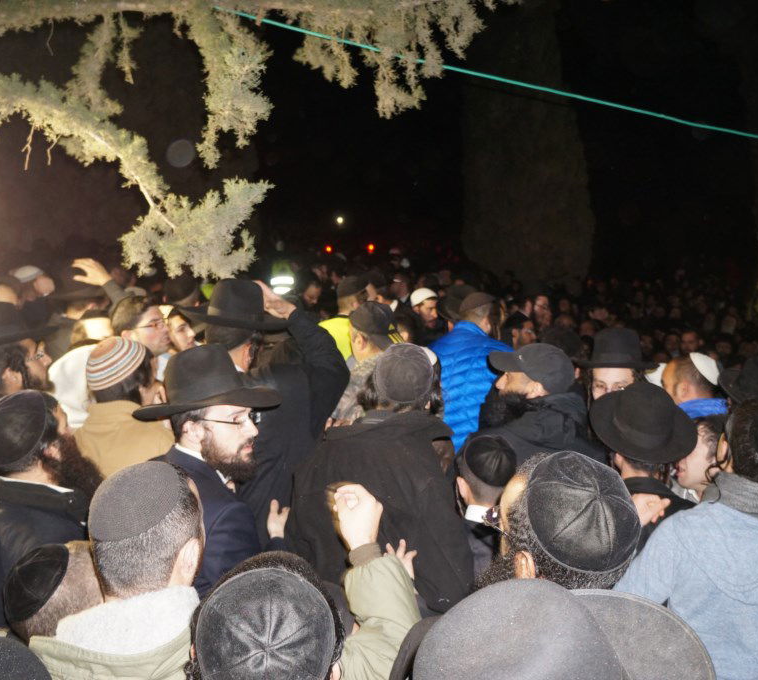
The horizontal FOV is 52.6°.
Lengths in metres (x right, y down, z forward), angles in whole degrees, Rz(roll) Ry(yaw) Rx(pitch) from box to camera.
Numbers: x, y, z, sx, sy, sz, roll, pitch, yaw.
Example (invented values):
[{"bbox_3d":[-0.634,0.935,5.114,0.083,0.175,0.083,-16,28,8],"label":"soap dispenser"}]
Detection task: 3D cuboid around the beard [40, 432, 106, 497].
[{"bbox_3d":[-0.687,0.281,1.720,0.140,0.150,0.110,5,8,32],"label":"beard"}]

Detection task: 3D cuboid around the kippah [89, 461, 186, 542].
[{"bbox_3d":[-0.403,0.244,1.250,0.155,0.078,0.160,4,33,25],"label":"kippah"}]

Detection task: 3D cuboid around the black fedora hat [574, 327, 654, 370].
[{"bbox_3d":[0.911,0.028,2.950,0.320,0.140,0.350,3,7,17],"label":"black fedora hat"}]

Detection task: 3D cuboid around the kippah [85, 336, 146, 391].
[{"bbox_3d":[-0.739,0.054,2.120,0.170,0.090,0.170,-33,22,-25],"label":"kippah"}]

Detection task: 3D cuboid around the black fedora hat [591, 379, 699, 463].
[{"bbox_3d":[0.795,0.222,2.280,0.320,0.130,0.350,5,30,2],"label":"black fedora hat"}]

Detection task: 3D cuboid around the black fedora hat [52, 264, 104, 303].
[{"bbox_3d":[-1.500,-0.268,3.900,0.360,0.140,0.330,-4,8,-35],"label":"black fedora hat"}]

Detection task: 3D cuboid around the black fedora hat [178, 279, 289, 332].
[{"bbox_3d":[-0.456,-0.115,2.420,0.320,0.140,0.360,14,17,34],"label":"black fedora hat"}]

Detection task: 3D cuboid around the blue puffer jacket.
[{"bbox_3d":[0.486,0.257,3.900,0.500,0.700,0.320,0,8,0],"label":"blue puffer jacket"}]

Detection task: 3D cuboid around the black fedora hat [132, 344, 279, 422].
[{"bbox_3d":[-0.414,0.094,1.820,0.360,0.155,0.330,-4,6,16],"label":"black fedora hat"}]

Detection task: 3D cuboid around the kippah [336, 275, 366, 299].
[{"bbox_3d":[-0.179,-0.336,4.700,0.180,0.120,0.200,7,17,40],"label":"kippah"}]

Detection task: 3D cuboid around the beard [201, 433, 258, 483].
[{"bbox_3d":[-0.345,0.270,1.770,0.095,0.115,0.130,2,8,17],"label":"beard"}]

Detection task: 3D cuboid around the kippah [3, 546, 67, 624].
[{"bbox_3d":[-0.649,0.434,1.420,0.150,0.065,0.150,-15,36,40],"label":"kippah"}]

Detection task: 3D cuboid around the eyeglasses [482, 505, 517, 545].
[{"bbox_3d":[0.255,0.288,1.150,0.140,0.045,0.140,-5,9,-32],"label":"eyeglasses"}]

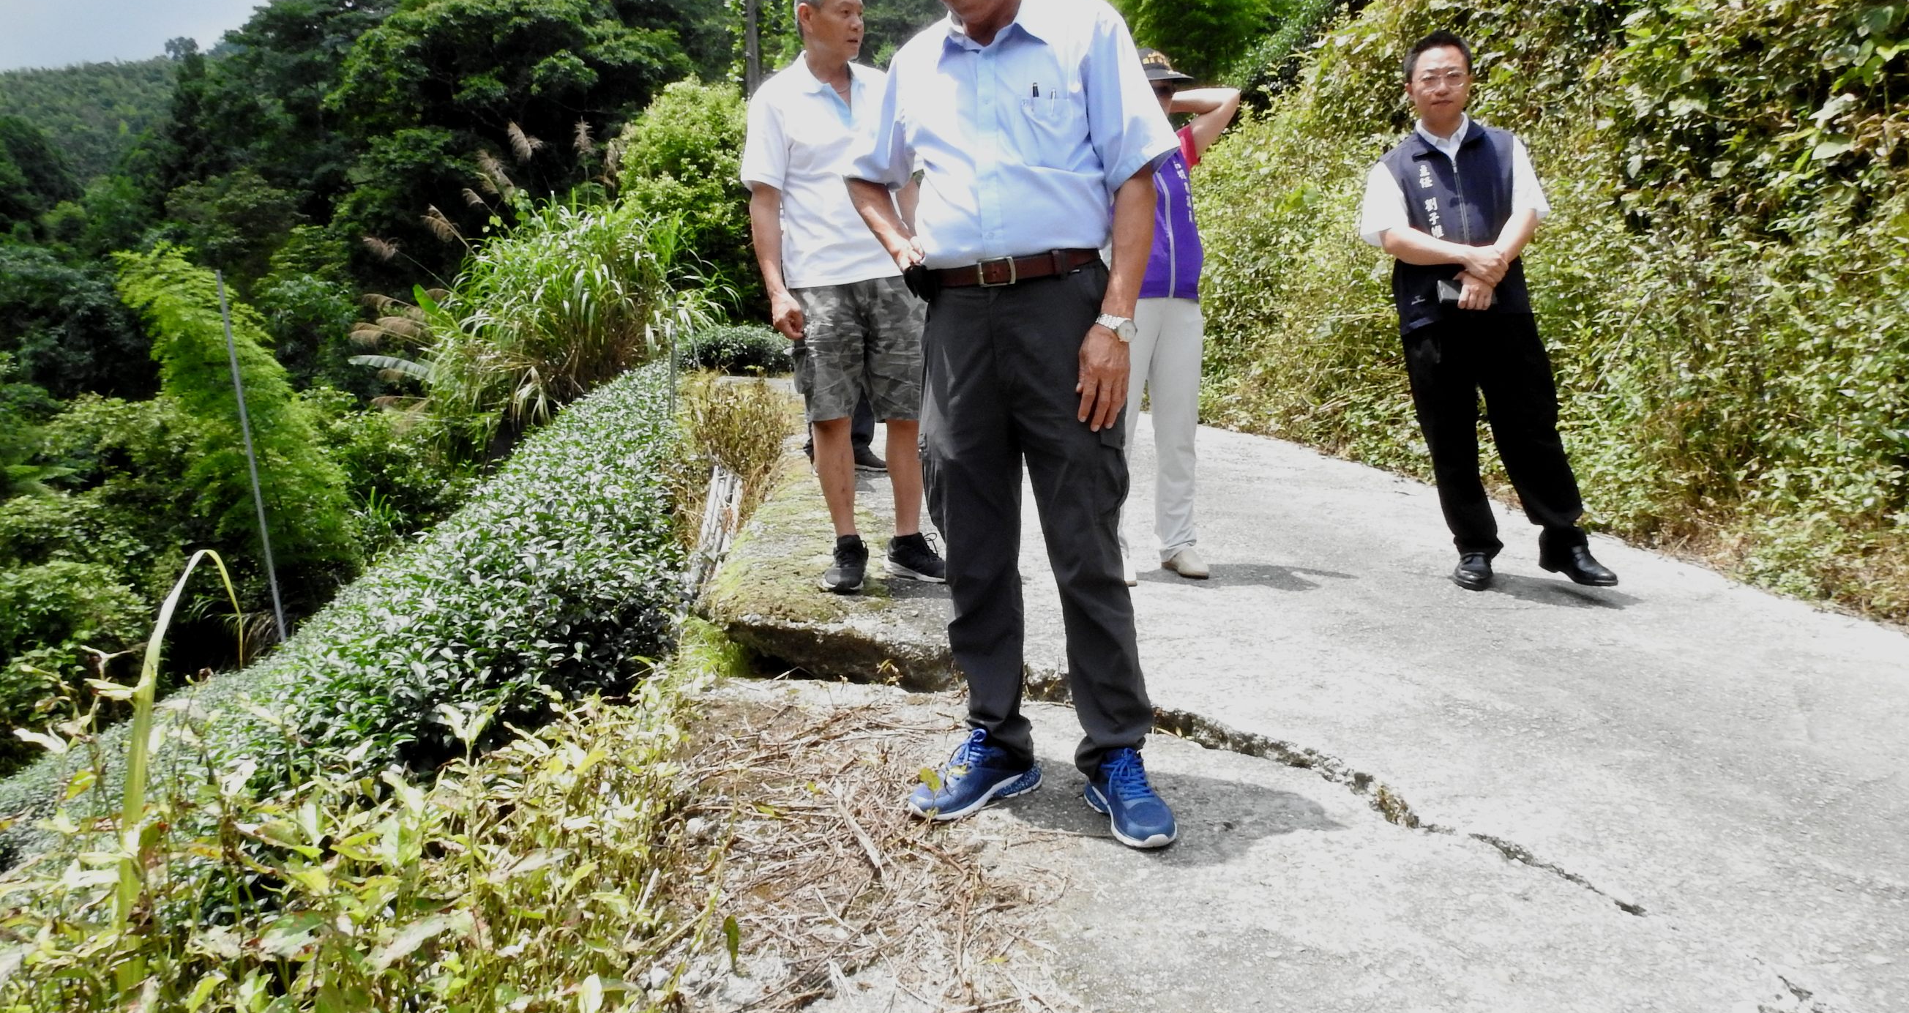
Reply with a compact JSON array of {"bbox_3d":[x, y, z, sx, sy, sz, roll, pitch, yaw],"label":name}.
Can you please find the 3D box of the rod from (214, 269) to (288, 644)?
[{"bbox_3d":[-3.903,-0.119,7.408,0.030,2.400,0.030,-10,6,-29],"label":"rod"}]

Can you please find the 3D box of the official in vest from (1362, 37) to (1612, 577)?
[{"bbox_3d":[1.660,-0.630,4.080,0.680,1.700,0.450,-3,5,19],"label":"official in vest"}]

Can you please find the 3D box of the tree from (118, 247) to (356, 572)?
[{"bbox_3d":[-6.497,-0.845,12.000,1.950,3.150,1.900,-7,5,-26],"label":"tree"}]

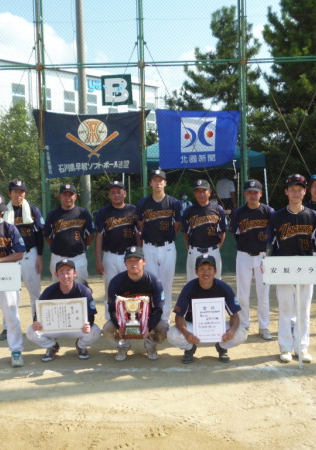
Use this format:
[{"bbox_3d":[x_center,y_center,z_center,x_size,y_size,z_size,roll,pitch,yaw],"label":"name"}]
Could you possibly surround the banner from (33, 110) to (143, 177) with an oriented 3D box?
[{"bbox_3d":[-1.344,-1.589,9.520,2.200,1.280,0.080,-1,3,1],"label":"banner"}]

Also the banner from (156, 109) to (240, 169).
[{"bbox_3d":[0.794,-1.687,9.520,1.620,1.150,0.080,-1,3,1],"label":"banner"}]

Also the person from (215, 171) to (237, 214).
[{"bbox_3d":[1.730,-0.509,12.245,0.540,1.700,0.360,-1,3,3],"label":"person"}]

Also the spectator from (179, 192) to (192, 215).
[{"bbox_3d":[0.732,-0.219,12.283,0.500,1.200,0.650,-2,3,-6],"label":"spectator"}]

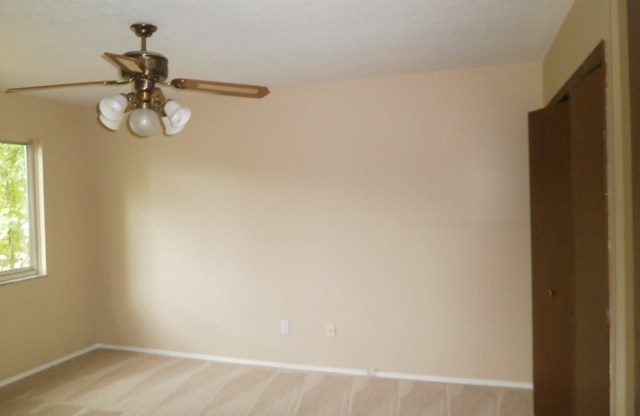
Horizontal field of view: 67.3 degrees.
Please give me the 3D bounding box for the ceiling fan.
[{"bbox_3d":[-0.945,-0.681,2.590,1.320,0.590,1.320,-2,2,-13],"label":"ceiling fan"}]

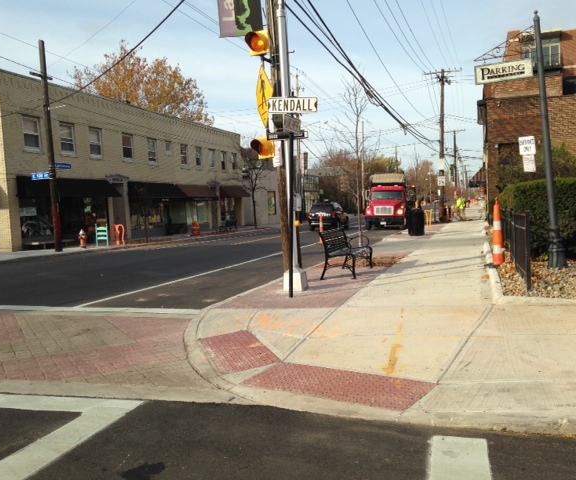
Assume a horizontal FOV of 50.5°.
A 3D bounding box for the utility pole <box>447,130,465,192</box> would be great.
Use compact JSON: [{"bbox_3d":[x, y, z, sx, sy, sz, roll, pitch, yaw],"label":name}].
[{"bbox_3d":[19.098,-7.749,68.756,2.400,9.300,0.320,-2,3,17],"label":"utility pole"}]

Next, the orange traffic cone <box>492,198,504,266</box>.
[{"bbox_3d":[3.920,-0.142,11.401,0.270,1.240,0.270,-2,3,17],"label":"orange traffic cone"}]

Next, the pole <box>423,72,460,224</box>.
[{"bbox_3d":[9.956,-6.085,39.340,2.400,9.850,0.320,-1,3,17],"label":"pole"}]

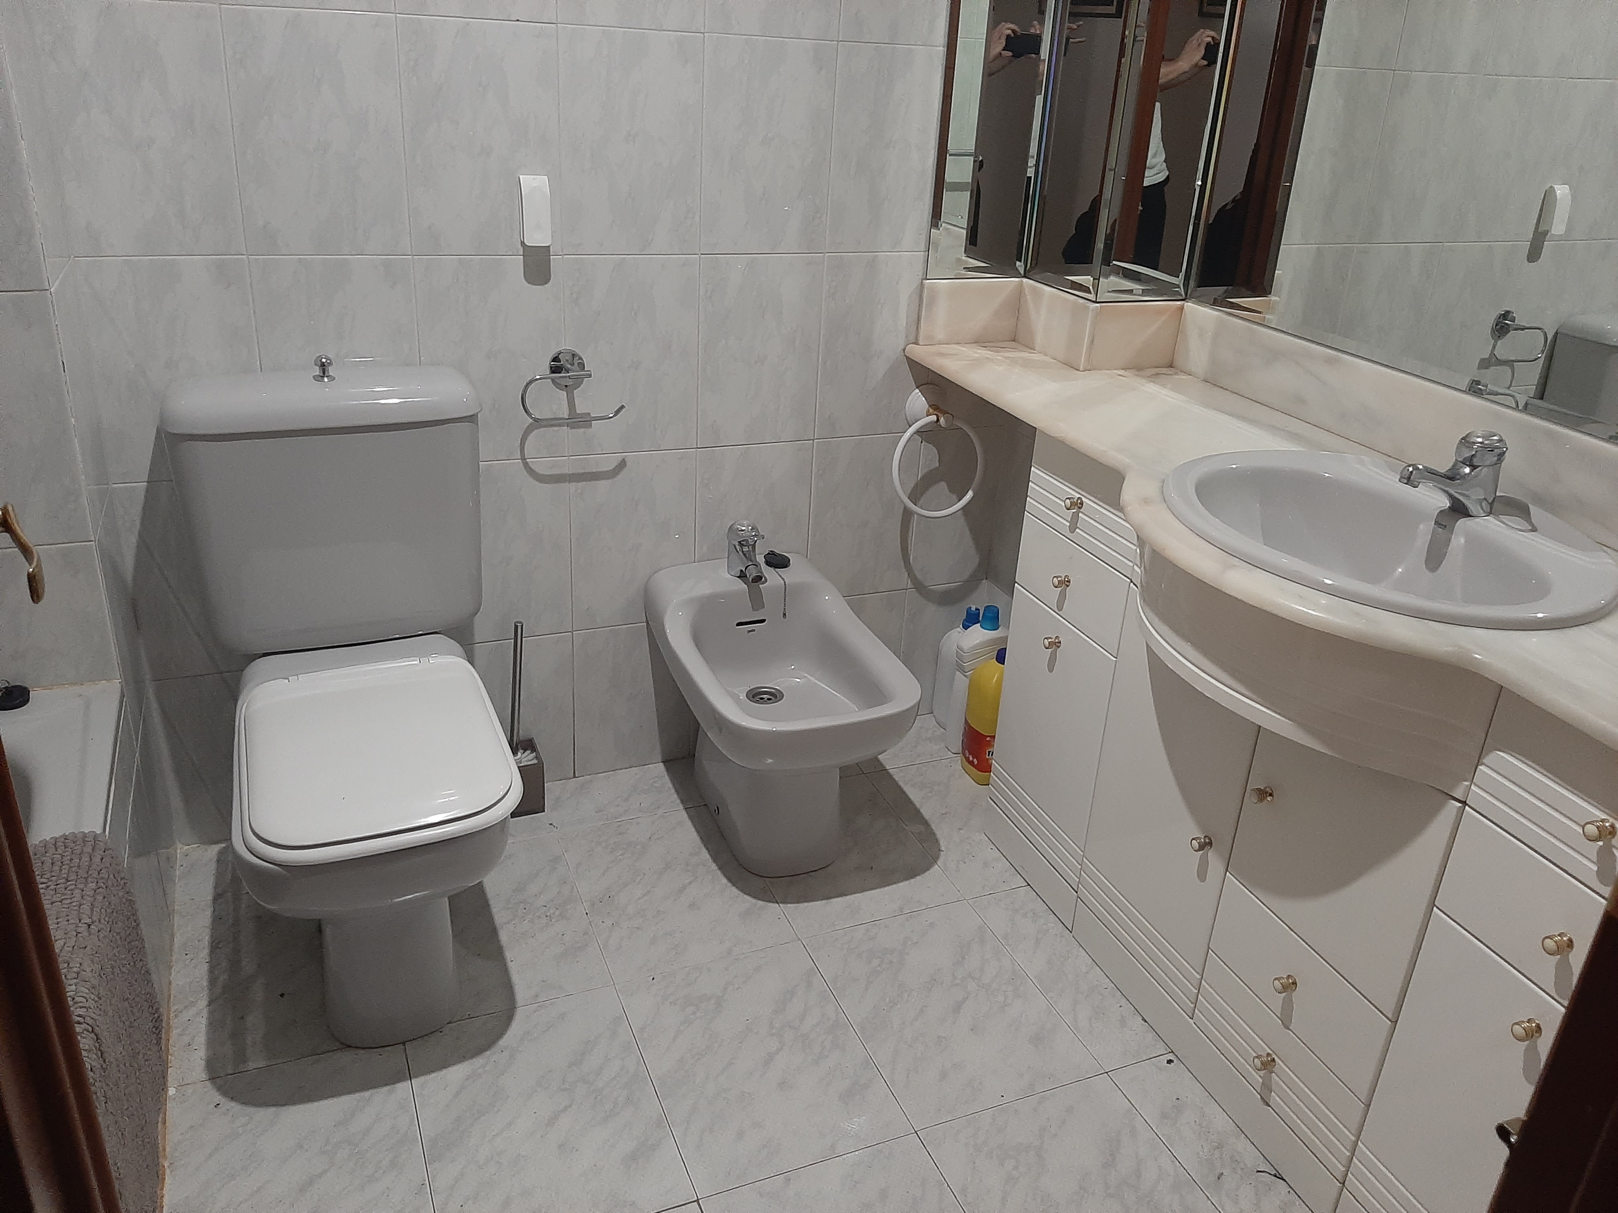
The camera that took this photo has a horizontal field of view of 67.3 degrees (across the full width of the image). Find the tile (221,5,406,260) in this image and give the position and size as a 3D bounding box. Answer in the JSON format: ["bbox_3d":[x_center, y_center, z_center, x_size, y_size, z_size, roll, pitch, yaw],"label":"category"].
[{"bbox_3d":[-0.691,-0.663,1.719,0.228,0.331,0.010,-8,27,-23],"label":"tile"}]

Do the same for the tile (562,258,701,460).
[{"bbox_3d":[-0.292,-0.414,2.011,0.225,0.327,0.010,-7,27,-22],"label":"tile"}]

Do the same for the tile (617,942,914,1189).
[{"bbox_3d":[-0.075,0.641,1.728,0.304,0.015,0.402,-7,27,-22],"label":"tile"}]

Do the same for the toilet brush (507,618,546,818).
[{"bbox_3d":[-0.518,0.193,2.133,0.084,0.366,0.083,-7,27,-22],"label":"toilet brush"}]

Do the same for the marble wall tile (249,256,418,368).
[{"bbox_3d":[-0.704,-0.362,1.842,0.225,0.327,0.010,-7,27,-22],"label":"marble wall tile"}]

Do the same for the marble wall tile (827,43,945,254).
[{"bbox_3d":[0.140,-0.767,2.055,0.225,0.330,0.015,-7,27,-22],"label":"marble wall tile"}]

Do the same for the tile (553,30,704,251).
[{"bbox_3d":[-0.276,-0.716,1.890,0.225,0.330,0.015,-7,27,-22],"label":"tile"}]

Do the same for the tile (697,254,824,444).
[{"bbox_3d":[-0.087,-0.446,2.123,0.228,0.331,0.010,-8,27,-23],"label":"tile"}]

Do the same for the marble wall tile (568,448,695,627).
[{"bbox_3d":[-0.314,-0.118,2.175,0.228,0.331,0.010,-8,27,-23],"label":"marble wall tile"}]

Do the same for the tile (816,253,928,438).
[{"bbox_3d":[0.120,-0.469,2.196,0.225,0.330,0.015,-7,27,-22],"label":"tile"}]

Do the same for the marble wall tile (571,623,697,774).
[{"bbox_3d":[-0.332,0.172,2.309,0.228,0.309,0.010,-8,27,-23],"label":"marble wall tile"}]

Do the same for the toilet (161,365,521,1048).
[{"bbox_3d":[-0.620,0.142,1.699,0.420,0.813,0.696,-7,27,-22],"label":"toilet"}]

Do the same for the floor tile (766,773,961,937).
[{"bbox_3d":[0.049,0.440,2.173,0.304,0.015,0.402,-7,27,-22],"label":"floor tile"}]

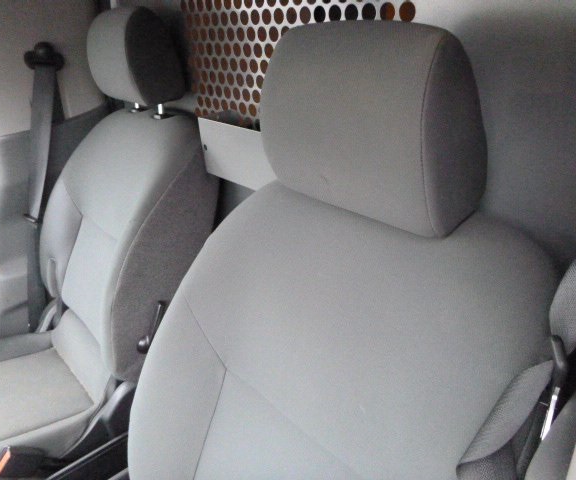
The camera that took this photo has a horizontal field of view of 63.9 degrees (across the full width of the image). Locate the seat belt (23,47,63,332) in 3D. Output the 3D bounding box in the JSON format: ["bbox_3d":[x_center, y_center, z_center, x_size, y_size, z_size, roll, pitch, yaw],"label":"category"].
[{"bbox_3d":[-0.674,-0.108,1.250,0.095,0.788,0.060,-5,23,-44],"label":"seat belt"}]

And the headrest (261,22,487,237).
[{"bbox_3d":[0.074,-0.126,0.503,0.127,0.189,0.246,-20,31,-38],"label":"headrest"}]

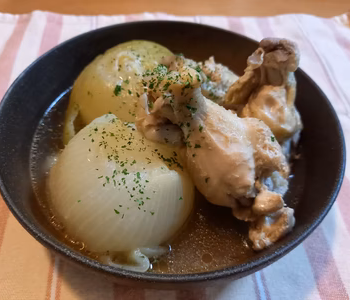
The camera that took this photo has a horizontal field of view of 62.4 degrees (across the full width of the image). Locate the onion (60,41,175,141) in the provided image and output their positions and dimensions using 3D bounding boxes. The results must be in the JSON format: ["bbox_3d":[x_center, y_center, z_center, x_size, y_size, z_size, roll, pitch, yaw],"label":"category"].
[{"bbox_3d":[-0.035,-0.038,0.201,0.078,0.066,0.078,2,51,-3],"label":"onion"}]

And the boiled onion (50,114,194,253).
[{"bbox_3d":[-0.029,0.015,0.163,0.078,0.066,0.078,2,51,-3],"label":"boiled onion"}]

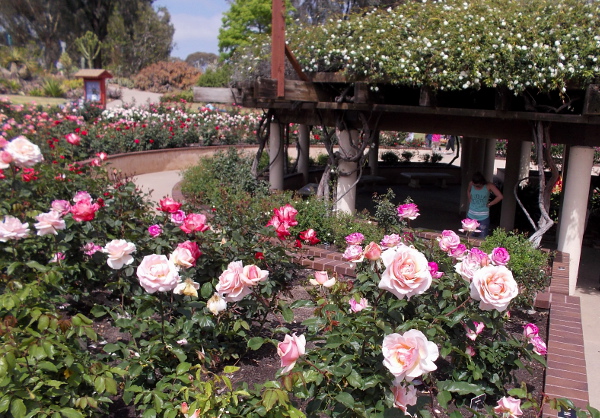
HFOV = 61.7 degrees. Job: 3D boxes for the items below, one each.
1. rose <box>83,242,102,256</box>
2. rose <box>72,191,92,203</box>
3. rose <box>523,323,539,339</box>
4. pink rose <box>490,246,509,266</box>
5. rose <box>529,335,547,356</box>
[{"bbox_3d":[-0.869,0.169,2.100,0.080,0.060,0.075,1,12,0],"label":"rose"},{"bbox_3d":[-0.974,-0.051,2.250,0.090,0.070,0.085,1,12,0],"label":"rose"},{"bbox_3d":[0.871,0.459,1.900,0.055,0.052,0.055,6,12,26],"label":"rose"},{"bbox_3d":[0.718,0.170,1.800,0.070,0.066,0.065,5,12,22],"label":"pink rose"},{"bbox_3d":[1.067,0.611,2.250,0.070,0.092,0.080,9,15,35],"label":"rose"}]

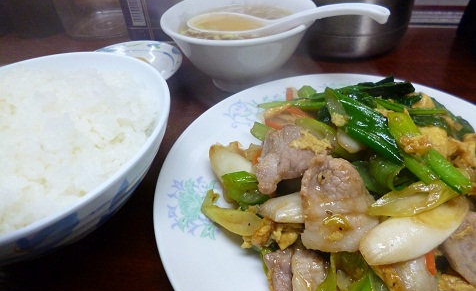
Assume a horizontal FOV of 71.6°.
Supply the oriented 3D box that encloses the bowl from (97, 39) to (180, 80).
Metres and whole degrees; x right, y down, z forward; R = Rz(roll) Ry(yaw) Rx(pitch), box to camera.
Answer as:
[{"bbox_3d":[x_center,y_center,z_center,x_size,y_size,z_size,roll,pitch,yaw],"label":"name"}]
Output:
[{"bbox_3d":[-0.096,-0.061,0.293,0.098,0.023,0.098,-2,42,2],"label":"bowl"}]

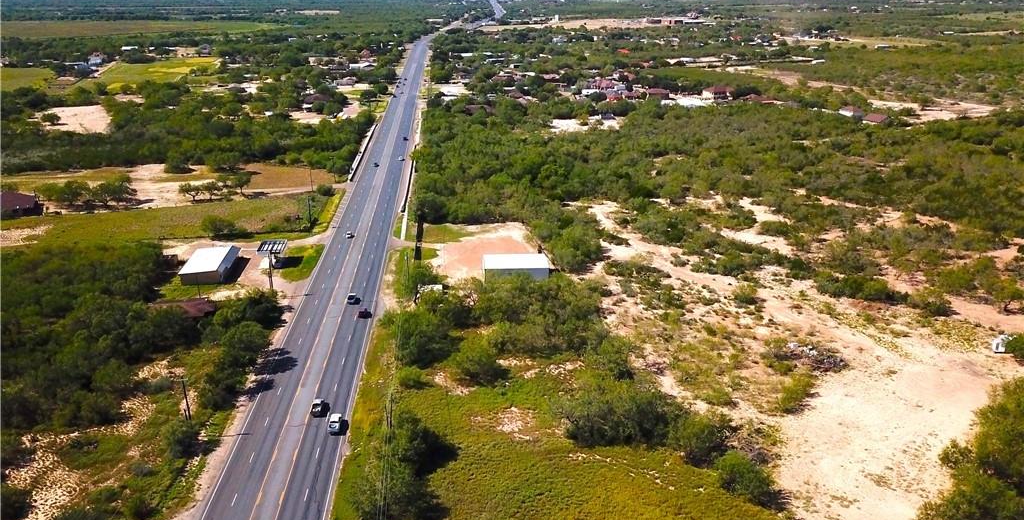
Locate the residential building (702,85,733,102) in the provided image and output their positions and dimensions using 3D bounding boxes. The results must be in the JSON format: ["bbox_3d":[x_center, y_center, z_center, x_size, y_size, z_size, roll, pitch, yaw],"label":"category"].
[{"bbox_3d":[147.020,-118.290,547.580,16.500,8.300,13.000,-7,21,-19],"label":"residential building"}]

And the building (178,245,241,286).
[{"bbox_3d":[-86.760,1.150,222.700,12.900,4.300,21.810,-3,20,-7],"label":"building"}]

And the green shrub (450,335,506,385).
[{"bbox_3d":[-7.900,20.900,162.300,10.000,8.800,9.500,-1,20,-3],"label":"green shrub"}]

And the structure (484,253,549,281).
[{"bbox_3d":[1.110,2.670,222.500,18.200,5.500,12.700,-2,20,-4],"label":"structure"}]

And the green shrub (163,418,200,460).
[{"bbox_3d":[-58.500,31.600,136.000,6.500,6.400,6.400,-8,21,-22],"label":"green shrub"}]

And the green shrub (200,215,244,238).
[{"bbox_3d":[-97.050,-10.860,256.060,13.000,5.500,11.000,0,20,0],"label":"green shrub"}]

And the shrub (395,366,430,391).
[{"bbox_3d":[-20.600,24.700,160.600,6.400,3.800,6.000,-2,20,-7],"label":"shrub"}]

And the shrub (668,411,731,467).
[{"bbox_3d":[32.330,31.300,134.040,9.600,5.600,9.000,0,20,0],"label":"shrub"}]

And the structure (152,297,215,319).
[{"bbox_3d":[-82.800,12.930,194.450,14.800,4.300,11.000,-2,20,-4],"label":"structure"}]

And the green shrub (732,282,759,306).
[{"bbox_3d":[61.800,9.100,203.200,6.400,5.300,6.400,6,20,16],"label":"green shrub"}]

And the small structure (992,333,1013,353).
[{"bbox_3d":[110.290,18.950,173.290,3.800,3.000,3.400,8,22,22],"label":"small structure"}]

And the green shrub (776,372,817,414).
[{"bbox_3d":[56.120,26.320,151.700,6.800,3.500,7.500,0,20,0],"label":"green shrub"}]

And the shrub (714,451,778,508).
[{"bbox_3d":[37.500,35.000,124.900,8.700,6.800,8.500,6,20,16],"label":"shrub"}]

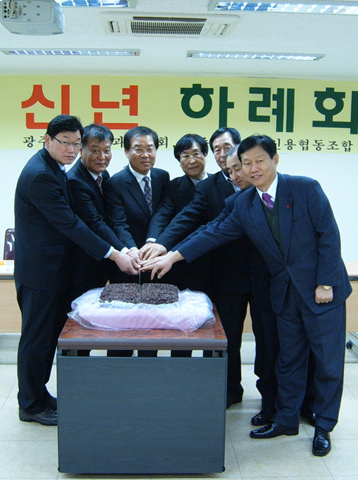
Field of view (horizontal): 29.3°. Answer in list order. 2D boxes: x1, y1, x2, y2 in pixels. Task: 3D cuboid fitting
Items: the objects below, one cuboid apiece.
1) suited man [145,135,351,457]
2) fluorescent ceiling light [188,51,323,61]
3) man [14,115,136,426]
[{"bbox_3d":[0.401,0.283,3.633,0.910,1.670,0.620,4,8,25],"label":"suited man"},{"bbox_3d":[0.748,-1.805,6.695,1.320,0.070,0.330,0,7,-3],"label":"fluorescent ceiling light"},{"bbox_3d":[-0.605,0.180,3.957,0.660,1.770,0.500,4,8,20],"label":"man"}]

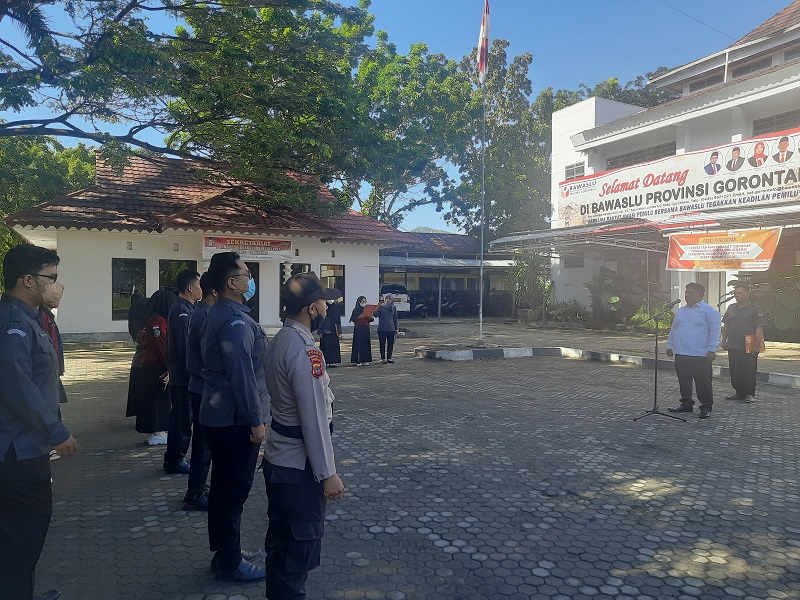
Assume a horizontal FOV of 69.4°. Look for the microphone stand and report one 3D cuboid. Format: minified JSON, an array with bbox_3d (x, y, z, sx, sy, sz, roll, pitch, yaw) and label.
[{"bbox_3d":[3.170,0.735,7.080,0.760,1.420,0.600,0,0,-31],"label":"microphone stand"}]

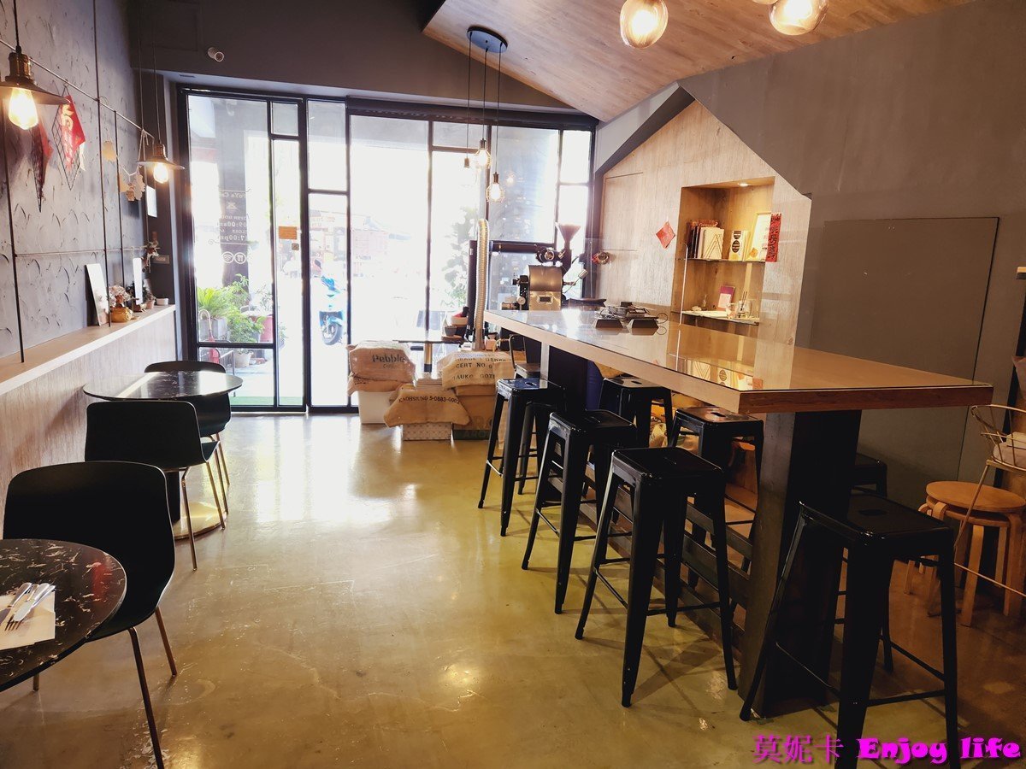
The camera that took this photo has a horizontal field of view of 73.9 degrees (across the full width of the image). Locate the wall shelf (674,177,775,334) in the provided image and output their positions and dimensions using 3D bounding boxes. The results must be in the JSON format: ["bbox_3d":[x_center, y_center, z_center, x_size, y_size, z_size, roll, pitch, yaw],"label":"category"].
[{"bbox_3d":[1.564,-0.830,4.702,0.380,1.080,0.900,-2,11,-24],"label":"wall shelf"}]

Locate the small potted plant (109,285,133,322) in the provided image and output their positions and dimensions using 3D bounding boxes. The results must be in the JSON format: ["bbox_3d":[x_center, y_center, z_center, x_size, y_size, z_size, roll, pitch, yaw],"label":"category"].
[{"bbox_3d":[-2.539,-0.525,4.419,0.145,0.235,0.145,-1,11,-20],"label":"small potted plant"}]

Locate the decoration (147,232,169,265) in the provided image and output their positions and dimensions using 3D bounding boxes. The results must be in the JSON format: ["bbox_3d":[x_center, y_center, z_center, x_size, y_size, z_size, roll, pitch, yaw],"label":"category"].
[{"bbox_3d":[-2.882,-1.099,5.522,0.170,0.260,0.070,-1,11,-17],"label":"decoration"}]

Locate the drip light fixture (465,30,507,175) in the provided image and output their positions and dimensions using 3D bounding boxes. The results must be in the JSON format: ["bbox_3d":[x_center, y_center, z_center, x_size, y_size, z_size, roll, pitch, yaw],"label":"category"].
[{"bbox_3d":[-0.209,-2.047,4.980,0.280,1.020,0.280,3,10,0],"label":"drip light fixture"}]

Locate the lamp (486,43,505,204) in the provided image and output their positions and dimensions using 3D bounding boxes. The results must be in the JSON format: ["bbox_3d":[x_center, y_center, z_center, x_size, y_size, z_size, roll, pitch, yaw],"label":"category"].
[{"bbox_3d":[-0.112,-1.911,5.042,0.130,1.100,0.130,3,10,0],"label":"lamp"}]

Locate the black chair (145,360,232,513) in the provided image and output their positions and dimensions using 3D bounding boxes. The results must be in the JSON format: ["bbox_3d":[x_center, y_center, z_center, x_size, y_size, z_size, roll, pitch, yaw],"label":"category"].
[{"bbox_3d":[-1.820,0.275,3.790,0.480,0.770,0.540,-1,11,-18],"label":"black chair"}]

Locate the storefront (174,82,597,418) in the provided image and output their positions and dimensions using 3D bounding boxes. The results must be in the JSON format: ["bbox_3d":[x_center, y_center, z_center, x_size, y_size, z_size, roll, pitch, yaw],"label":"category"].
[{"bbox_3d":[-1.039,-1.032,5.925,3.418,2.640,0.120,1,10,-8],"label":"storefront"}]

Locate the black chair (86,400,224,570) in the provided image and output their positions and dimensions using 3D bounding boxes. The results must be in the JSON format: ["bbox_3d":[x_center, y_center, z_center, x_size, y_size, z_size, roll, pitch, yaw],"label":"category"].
[{"bbox_3d":[-1.608,0.403,3.146,0.490,0.775,0.540,0,11,-13],"label":"black chair"}]

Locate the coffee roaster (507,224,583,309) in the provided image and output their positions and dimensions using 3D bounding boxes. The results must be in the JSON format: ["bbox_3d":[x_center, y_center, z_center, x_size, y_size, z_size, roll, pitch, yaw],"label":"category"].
[{"bbox_3d":[0.246,-0.786,5.127,0.520,0.820,0.430,-1,11,-20],"label":"coffee roaster"}]

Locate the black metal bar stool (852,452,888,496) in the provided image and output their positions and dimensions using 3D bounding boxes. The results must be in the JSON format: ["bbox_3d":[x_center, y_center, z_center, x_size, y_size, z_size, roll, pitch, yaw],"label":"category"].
[{"bbox_3d":[1.148,0.638,2.583,0.430,0.760,0.430,-1,11,-20],"label":"black metal bar stool"}]

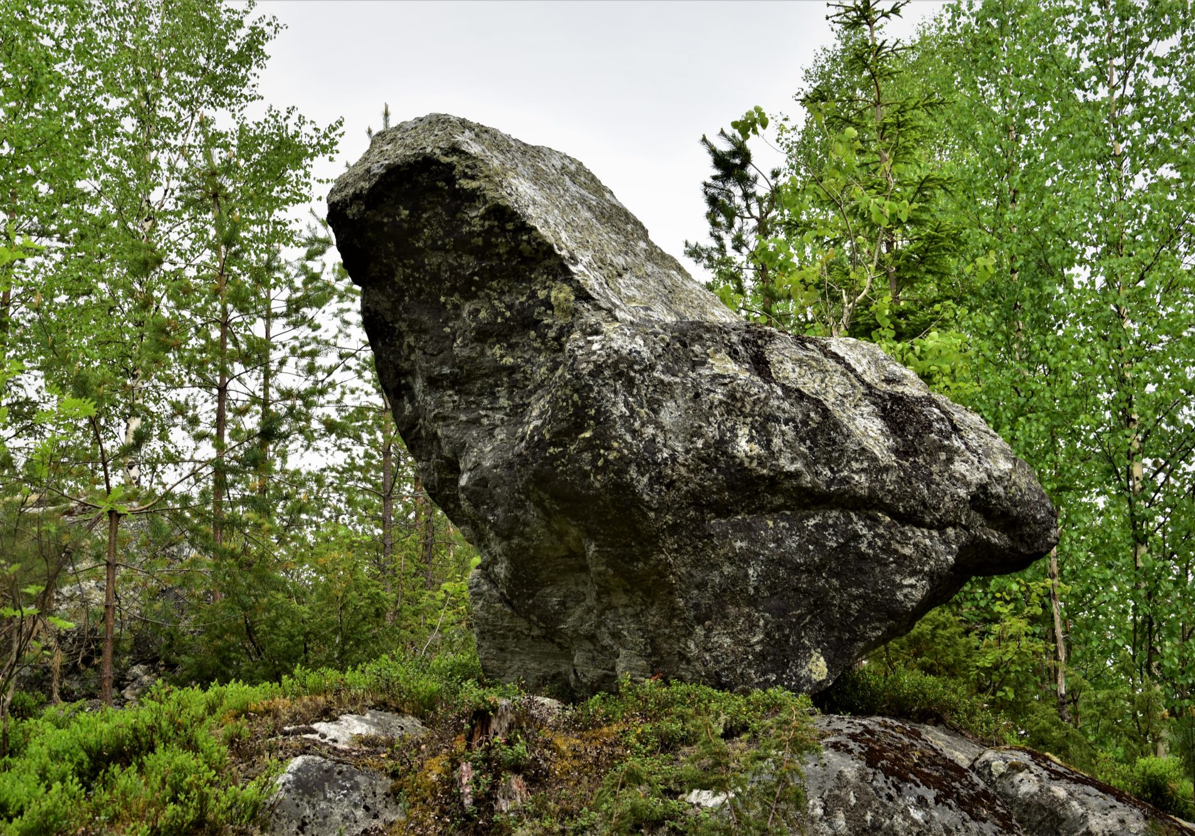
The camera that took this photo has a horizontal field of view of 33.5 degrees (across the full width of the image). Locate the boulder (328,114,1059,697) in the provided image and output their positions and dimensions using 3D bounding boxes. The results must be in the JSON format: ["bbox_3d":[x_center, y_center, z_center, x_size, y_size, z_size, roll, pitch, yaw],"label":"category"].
[{"bbox_3d":[0.414,-0.042,8.600,3.050,2.500,2.300,2,-9,-12],"label":"boulder"}]

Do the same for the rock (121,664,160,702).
[{"bbox_3d":[-2.532,1.472,11.000,0.210,0.200,0.180,0,-8,0],"label":"rock"}]

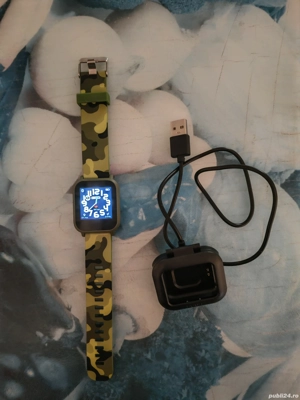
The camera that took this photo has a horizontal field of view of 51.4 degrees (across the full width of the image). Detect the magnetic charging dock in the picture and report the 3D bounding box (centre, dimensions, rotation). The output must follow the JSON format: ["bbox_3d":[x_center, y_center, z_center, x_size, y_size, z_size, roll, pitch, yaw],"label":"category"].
[{"bbox_3d":[0.028,0.056,0.228,0.050,0.017,0.043,-10,92,0],"label":"magnetic charging dock"}]

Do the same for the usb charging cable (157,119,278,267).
[{"bbox_3d":[0.051,-0.006,0.235,0.091,0.009,0.111,0,88,0],"label":"usb charging cable"}]

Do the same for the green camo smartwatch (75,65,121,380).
[{"bbox_3d":[-0.039,0.014,0.233,0.035,0.012,0.242,-2,88,0],"label":"green camo smartwatch"}]

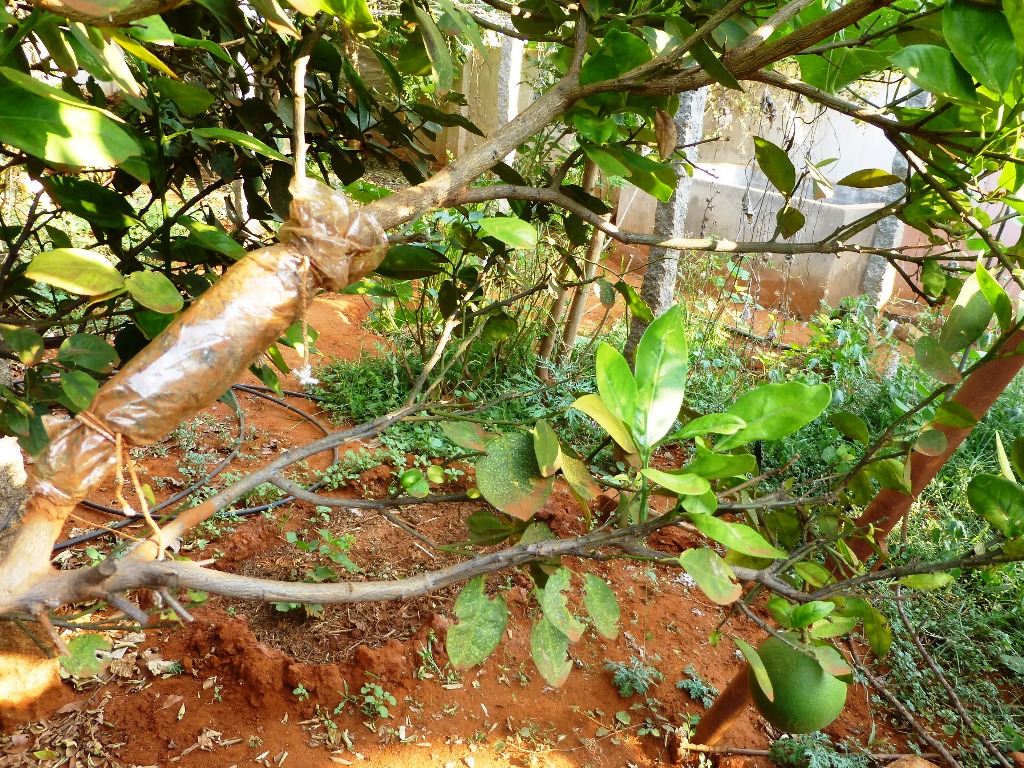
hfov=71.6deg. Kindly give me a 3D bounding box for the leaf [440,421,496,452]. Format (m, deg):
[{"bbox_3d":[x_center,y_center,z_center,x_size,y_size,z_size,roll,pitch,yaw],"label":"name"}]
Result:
[{"bbox_3d":[-0.047,0.056,0.760,0.068,0.012,0.037,9,37,-18],"label":"leaf"}]

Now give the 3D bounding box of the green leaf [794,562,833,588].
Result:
[{"bbox_3d":[0.323,0.205,0.760,0.044,0.026,0.016,-20,19,-10],"label":"green leaf"}]

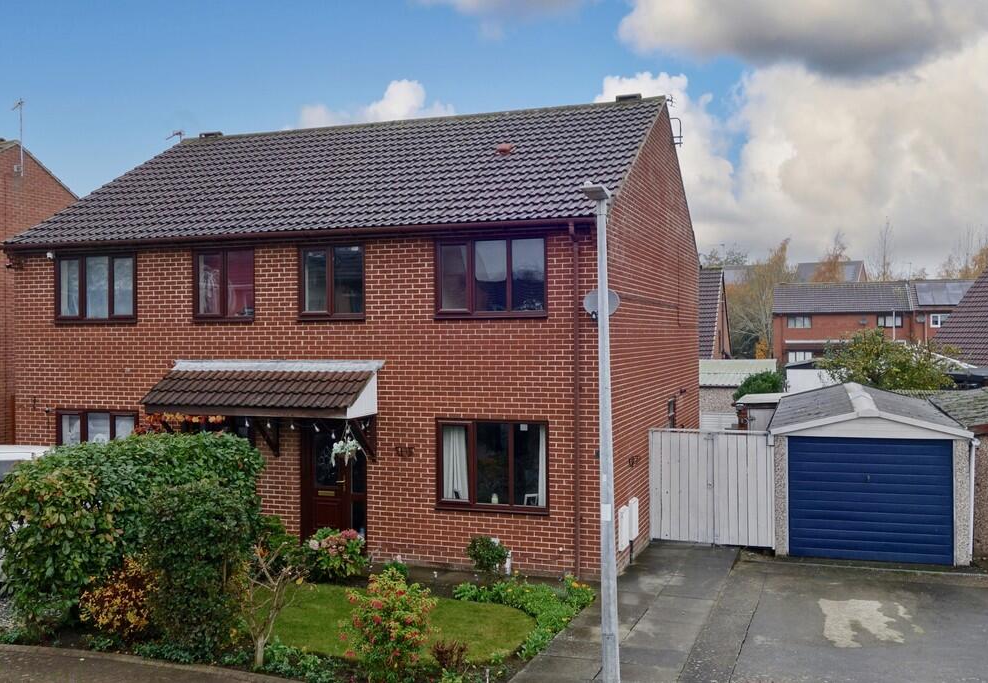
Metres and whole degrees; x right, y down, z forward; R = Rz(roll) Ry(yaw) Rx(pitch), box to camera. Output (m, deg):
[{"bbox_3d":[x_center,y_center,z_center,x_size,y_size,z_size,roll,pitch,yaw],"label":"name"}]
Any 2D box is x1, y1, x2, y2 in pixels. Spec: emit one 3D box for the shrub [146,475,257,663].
[{"bbox_3d":[-3.395,2.608,9.150,1.200,1.920,1.100,0,1,20],"label":"shrub"}]

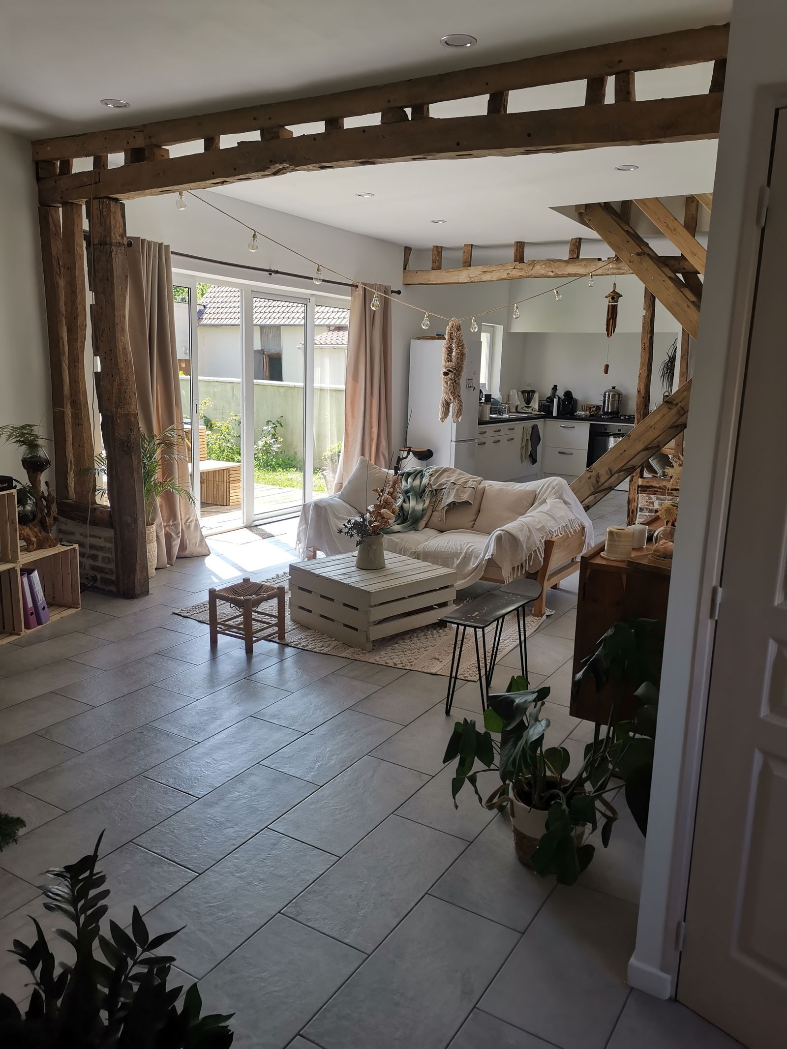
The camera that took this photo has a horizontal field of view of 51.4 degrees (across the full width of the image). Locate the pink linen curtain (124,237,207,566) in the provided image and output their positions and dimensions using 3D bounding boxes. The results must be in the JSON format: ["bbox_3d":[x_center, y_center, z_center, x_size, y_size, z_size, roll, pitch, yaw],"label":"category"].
[{"bbox_3d":[-1.637,-0.858,5.913,0.260,2.280,0.600,9,13,31],"label":"pink linen curtain"}]

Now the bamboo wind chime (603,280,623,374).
[{"bbox_3d":[2.027,-1.815,7.566,0.180,0.860,0.170,5,12,14],"label":"bamboo wind chime"}]

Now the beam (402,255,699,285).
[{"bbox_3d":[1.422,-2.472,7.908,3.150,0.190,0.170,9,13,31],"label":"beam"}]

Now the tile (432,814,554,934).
[{"bbox_3d":[0.393,1.070,2.612,0.304,0.010,0.616,8,13,30],"label":"tile"}]

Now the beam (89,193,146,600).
[{"bbox_3d":[-1.704,-0.733,5.111,0.200,2.420,0.135,7,14,29],"label":"beam"}]

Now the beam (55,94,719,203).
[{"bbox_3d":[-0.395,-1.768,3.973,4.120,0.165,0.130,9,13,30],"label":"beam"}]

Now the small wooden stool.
[{"bbox_3d":[-0.782,0.486,4.397,0.295,0.306,0.295,9,14,32],"label":"small wooden stool"}]

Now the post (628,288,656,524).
[{"bbox_3d":[2.378,-1.167,7.829,0.110,2.370,0.110,9,13,30],"label":"post"}]

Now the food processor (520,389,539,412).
[{"bbox_3d":[1.799,-1.641,10.890,0.280,0.310,0.280,6,12,18],"label":"food processor"}]

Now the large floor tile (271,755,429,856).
[{"bbox_3d":[-0.133,0.976,2.876,0.300,0.010,0.600,8,13,31],"label":"large floor tile"}]

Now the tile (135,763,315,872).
[{"bbox_3d":[-0.544,0.977,2.766,0.300,0.010,0.600,9,13,31],"label":"tile"}]

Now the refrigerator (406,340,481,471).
[{"bbox_3d":[0.566,-1.194,9.370,0.620,1.770,0.540,9,14,33],"label":"refrigerator"}]

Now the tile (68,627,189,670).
[{"bbox_3d":[-1.341,0.641,4.249,0.300,0.010,0.600,9,13,30],"label":"tile"}]

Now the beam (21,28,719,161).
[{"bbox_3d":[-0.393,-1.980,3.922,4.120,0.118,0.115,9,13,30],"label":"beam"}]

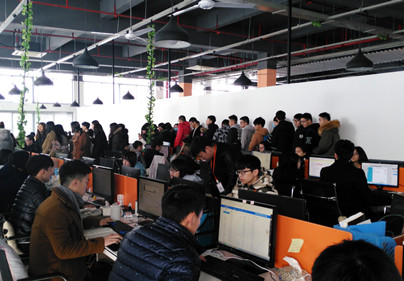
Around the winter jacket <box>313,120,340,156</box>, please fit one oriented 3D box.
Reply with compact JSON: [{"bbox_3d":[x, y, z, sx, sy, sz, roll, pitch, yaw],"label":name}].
[{"bbox_3d":[2.183,0.110,6.250,0.440,0.840,0.520,1,2,25],"label":"winter jacket"}]

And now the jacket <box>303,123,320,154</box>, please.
[{"bbox_3d":[1.912,-0.003,6.250,0.360,0.680,0.500,-3,3,-37],"label":"jacket"}]

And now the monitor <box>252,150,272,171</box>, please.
[{"bbox_3d":[0.979,0.347,5.650,0.170,0.360,0.470,-2,3,-39],"label":"monitor"}]

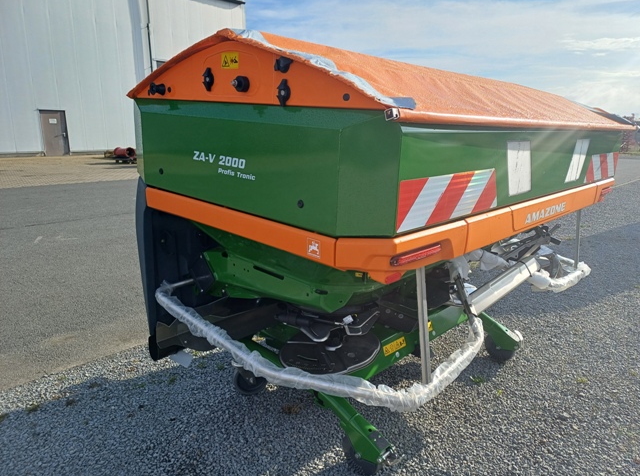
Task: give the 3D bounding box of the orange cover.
[{"bbox_3d":[0.586,-0.716,2.348,1.350,0.265,2.595,16,20,41],"label":"orange cover"}]

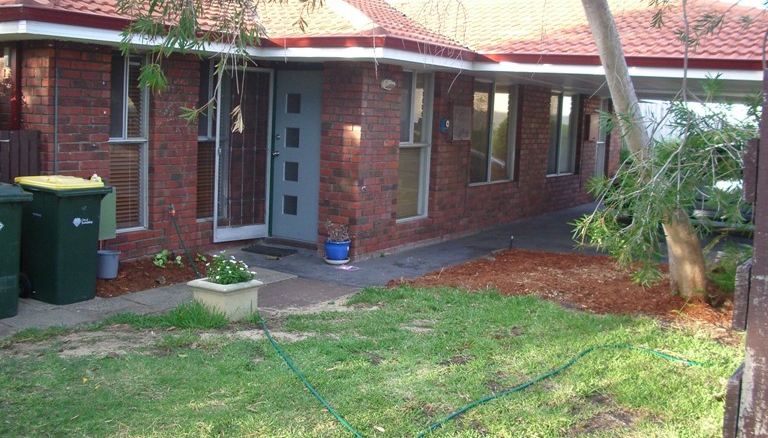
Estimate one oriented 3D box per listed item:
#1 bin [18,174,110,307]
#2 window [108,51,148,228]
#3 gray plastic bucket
[{"bbox_3d":[-2.853,0.174,6.935,0.735,1.060,0.550,8,10,34],"label":"bin"},{"bbox_3d":[-2.651,-0.793,8.024,0.080,1.860,0.550,8,10,34],"label":"window"},{"bbox_3d":[-2.682,0.441,7.518,0.280,0.255,0.280,3,8,0],"label":"gray plastic bucket"}]

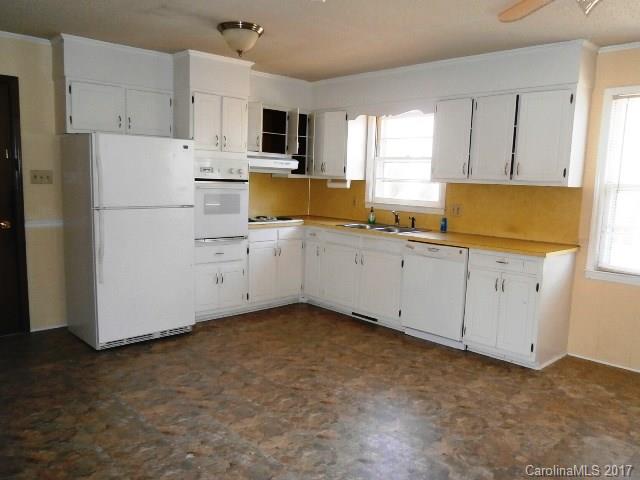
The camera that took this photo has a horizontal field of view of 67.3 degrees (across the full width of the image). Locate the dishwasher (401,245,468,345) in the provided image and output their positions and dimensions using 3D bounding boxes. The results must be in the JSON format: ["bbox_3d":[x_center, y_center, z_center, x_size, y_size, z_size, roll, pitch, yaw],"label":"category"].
[{"bbox_3d":[1.229,0.430,4.467,0.605,0.816,0.610,-6,10,-42],"label":"dishwasher"}]

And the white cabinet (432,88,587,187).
[{"bbox_3d":[1.600,-0.858,4.174,0.330,0.760,1.240,-6,10,-42],"label":"white cabinet"}]

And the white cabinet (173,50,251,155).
[{"bbox_3d":[-1.104,-1.285,4.678,0.624,0.842,0.584,-5,10,-43],"label":"white cabinet"}]

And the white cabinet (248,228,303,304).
[{"bbox_3d":[-0.676,0.241,5.507,0.749,0.825,0.615,-6,10,-42],"label":"white cabinet"}]

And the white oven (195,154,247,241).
[{"bbox_3d":[-1.141,-0.439,4.935,0.606,0.820,0.590,-6,10,-42],"label":"white oven"}]

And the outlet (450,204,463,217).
[{"bbox_3d":[1.319,-0.285,4.638,0.012,0.113,0.123,-5,10,-43],"label":"outlet"}]

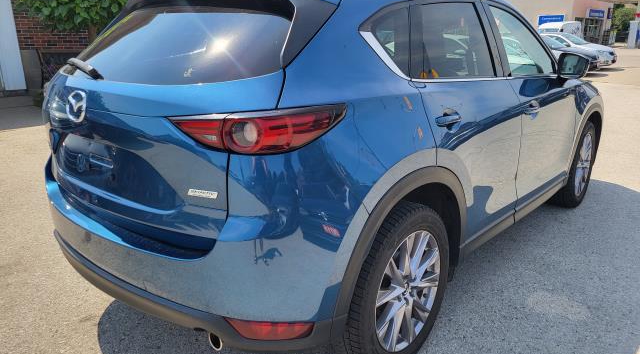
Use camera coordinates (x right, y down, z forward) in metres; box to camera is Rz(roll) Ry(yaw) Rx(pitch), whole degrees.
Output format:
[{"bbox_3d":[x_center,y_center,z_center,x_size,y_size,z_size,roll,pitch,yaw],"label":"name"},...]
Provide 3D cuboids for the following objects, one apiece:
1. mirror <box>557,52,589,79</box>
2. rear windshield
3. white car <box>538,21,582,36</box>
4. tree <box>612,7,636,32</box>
[{"bbox_3d":[1.607,-0.702,3.030,0.200,0.165,0.130,12,20,40],"label":"mirror"},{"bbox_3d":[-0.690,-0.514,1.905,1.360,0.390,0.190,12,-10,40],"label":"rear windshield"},{"bbox_3d":[14.242,-8.055,28.660,1.900,2.050,4.700,12,20,35],"label":"white car"},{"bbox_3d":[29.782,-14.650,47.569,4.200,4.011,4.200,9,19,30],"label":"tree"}]

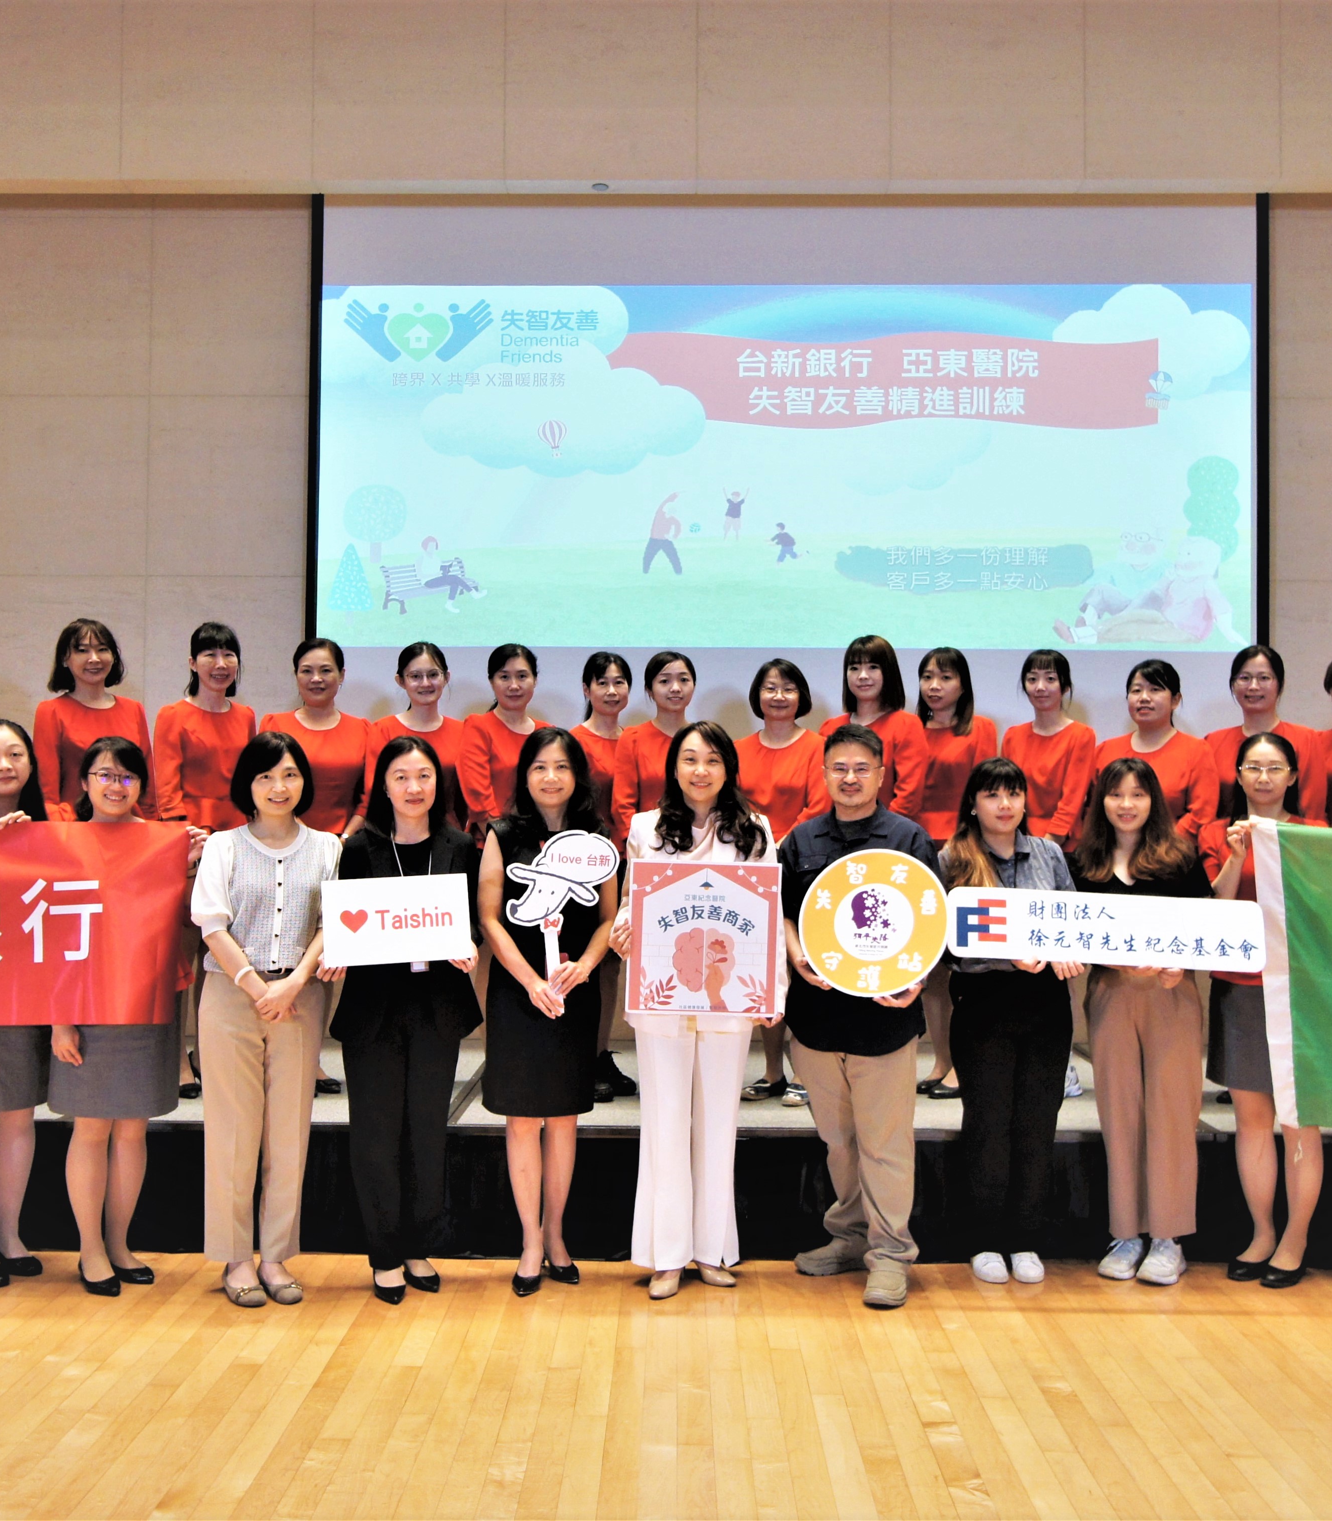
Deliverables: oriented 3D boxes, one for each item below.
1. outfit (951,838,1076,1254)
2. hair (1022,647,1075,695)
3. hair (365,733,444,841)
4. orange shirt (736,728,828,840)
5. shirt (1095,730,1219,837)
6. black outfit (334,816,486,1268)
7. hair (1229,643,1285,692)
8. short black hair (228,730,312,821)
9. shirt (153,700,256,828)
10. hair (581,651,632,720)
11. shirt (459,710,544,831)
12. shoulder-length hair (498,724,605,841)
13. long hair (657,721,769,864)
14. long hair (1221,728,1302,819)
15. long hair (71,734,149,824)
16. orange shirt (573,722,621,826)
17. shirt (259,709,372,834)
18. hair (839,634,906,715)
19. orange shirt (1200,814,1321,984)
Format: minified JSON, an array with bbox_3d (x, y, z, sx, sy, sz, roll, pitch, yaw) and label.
[{"bbox_3d":[1.034,0.851,4.200,0.400,1.230,0.280,0,-1,8],"label":"outfit"},{"bbox_3d":[1.398,-0.318,5.120,0.190,0.195,0.200,0,-2,21],"label":"hair"},{"bbox_3d":[-0.772,0.076,4.120,0.225,0.310,0.220,1,-1,-9],"label":"hair"},{"bbox_3d":[0.419,0.138,5.000,0.440,0.520,0.260,0,-1,0],"label":"orange shirt"},{"bbox_3d":[1.774,0.119,5.050,0.423,0.465,0.270,0,-1,12],"label":"shirt"},{"bbox_3d":[-0.778,0.861,4.210,0.435,1.315,0.290,1,-2,-7],"label":"black outfit"},{"bbox_3d":[2.168,-0.334,5.120,0.195,0.185,0.205,0,-2,24],"label":"hair"},{"bbox_3d":[-1.153,0.044,4.060,0.230,0.265,0.240,1,-1,-13],"label":"short black hair"},{"bbox_3d":[-1.609,0.021,4.900,0.380,0.460,0.270,1,-2,-20],"label":"shirt"},{"bbox_3d":[-0.214,-0.269,5.000,0.180,0.250,0.220,1,-1,-15],"label":"hair"},{"bbox_3d":[-0.552,0.068,5.050,0.410,0.510,0.270,1,-1,-10],"label":"shirt"},{"bbox_3d":[-0.351,0.073,4.220,0.320,0.360,0.240,1,-1,-5],"label":"shoulder-length hair"},{"bbox_3d":[0.141,0.090,4.250,0.345,0.420,0.260,2,-2,1],"label":"long hair"},{"bbox_3d":[1.817,0.051,4.240,0.215,0.280,0.210,0,-2,21],"label":"long hair"},{"bbox_3d":[-1.699,0.057,4.270,0.225,0.260,0.225,6,-2,-23],"label":"long hair"},{"bbox_3d":[-0.213,0.099,4.970,0.350,0.460,0.230,1,-1,-5],"label":"orange shirt"},{"bbox_3d":[-1.268,0.055,5.050,0.403,0.478,0.250,0,-1,-7],"label":"shirt"},{"bbox_3d":[0.726,-0.299,4.880,0.215,0.265,0.230,0,-2,14],"label":"hair"},{"bbox_3d":[1.797,0.416,4.200,0.400,0.515,0.290,0,-1,16],"label":"orange shirt"}]

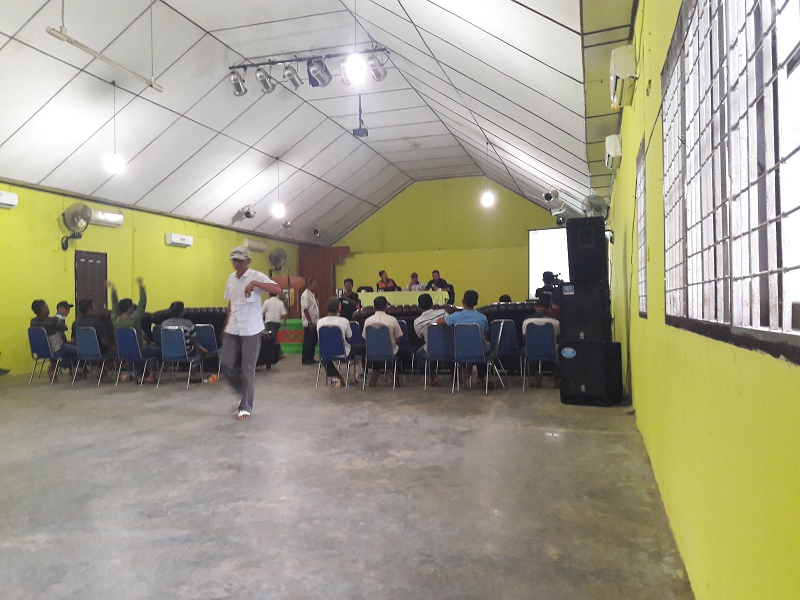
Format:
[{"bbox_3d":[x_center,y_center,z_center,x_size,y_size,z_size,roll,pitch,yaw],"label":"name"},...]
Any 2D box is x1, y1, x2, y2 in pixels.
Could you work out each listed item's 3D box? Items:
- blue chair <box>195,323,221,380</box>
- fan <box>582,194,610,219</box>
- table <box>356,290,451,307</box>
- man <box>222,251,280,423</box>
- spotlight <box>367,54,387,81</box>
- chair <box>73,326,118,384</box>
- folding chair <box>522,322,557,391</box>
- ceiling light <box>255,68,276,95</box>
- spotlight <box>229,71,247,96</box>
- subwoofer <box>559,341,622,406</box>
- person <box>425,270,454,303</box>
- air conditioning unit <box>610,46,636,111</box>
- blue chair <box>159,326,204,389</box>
[{"bbox_3d":[-2.803,0.772,9.823,0.450,0.860,0.550,-1,-1,17],"label":"blue chair"},{"bbox_3d":[3.978,-1.709,13.100,0.550,0.800,0.430,-1,-1,35],"label":"fan"},{"bbox_3d":[0.080,0.142,17.324,2.346,0.715,0.588,-1,-1,17],"label":"table"},{"bbox_3d":[-1.487,0.306,6.450,0.560,1.690,0.450,-1,-1,7],"label":"man"},{"bbox_3d":[-0.370,-3.817,10.647,0.260,0.280,0.450,-1,-24,17],"label":"spotlight"},{"bbox_3d":[-4.446,0.799,9.529,0.430,0.850,0.520,-1,-1,14],"label":"chair"},{"bbox_3d":[1.812,0.717,8.260,0.430,0.850,0.520,-1,-1,17],"label":"folding chair"},{"bbox_3d":[-2.381,-3.886,11.456,0.250,0.270,0.400,-1,-33,17],"label":"ceiling light"},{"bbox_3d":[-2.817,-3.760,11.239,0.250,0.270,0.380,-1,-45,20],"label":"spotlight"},{"bbox_3d":[2.110,0.797,7.110,0.504,0.639,0.508,-1,-1,36],"label":"subwoofer"},{"bbox_3d":[0.989,-0.133,16.200,0.600,1.200,0.700,-1,-1,14],"label":"person"},{"bbox_3d":[1.936,-1.933,5.666,0.190,0.275,0.810,-1,-1,17],"label":"air conditioning unit"},{"bbox_3d":[-3.037,0.780,8.984,0.440,0.850,0.520,-1,-1,11],"label":"blue chair"}]

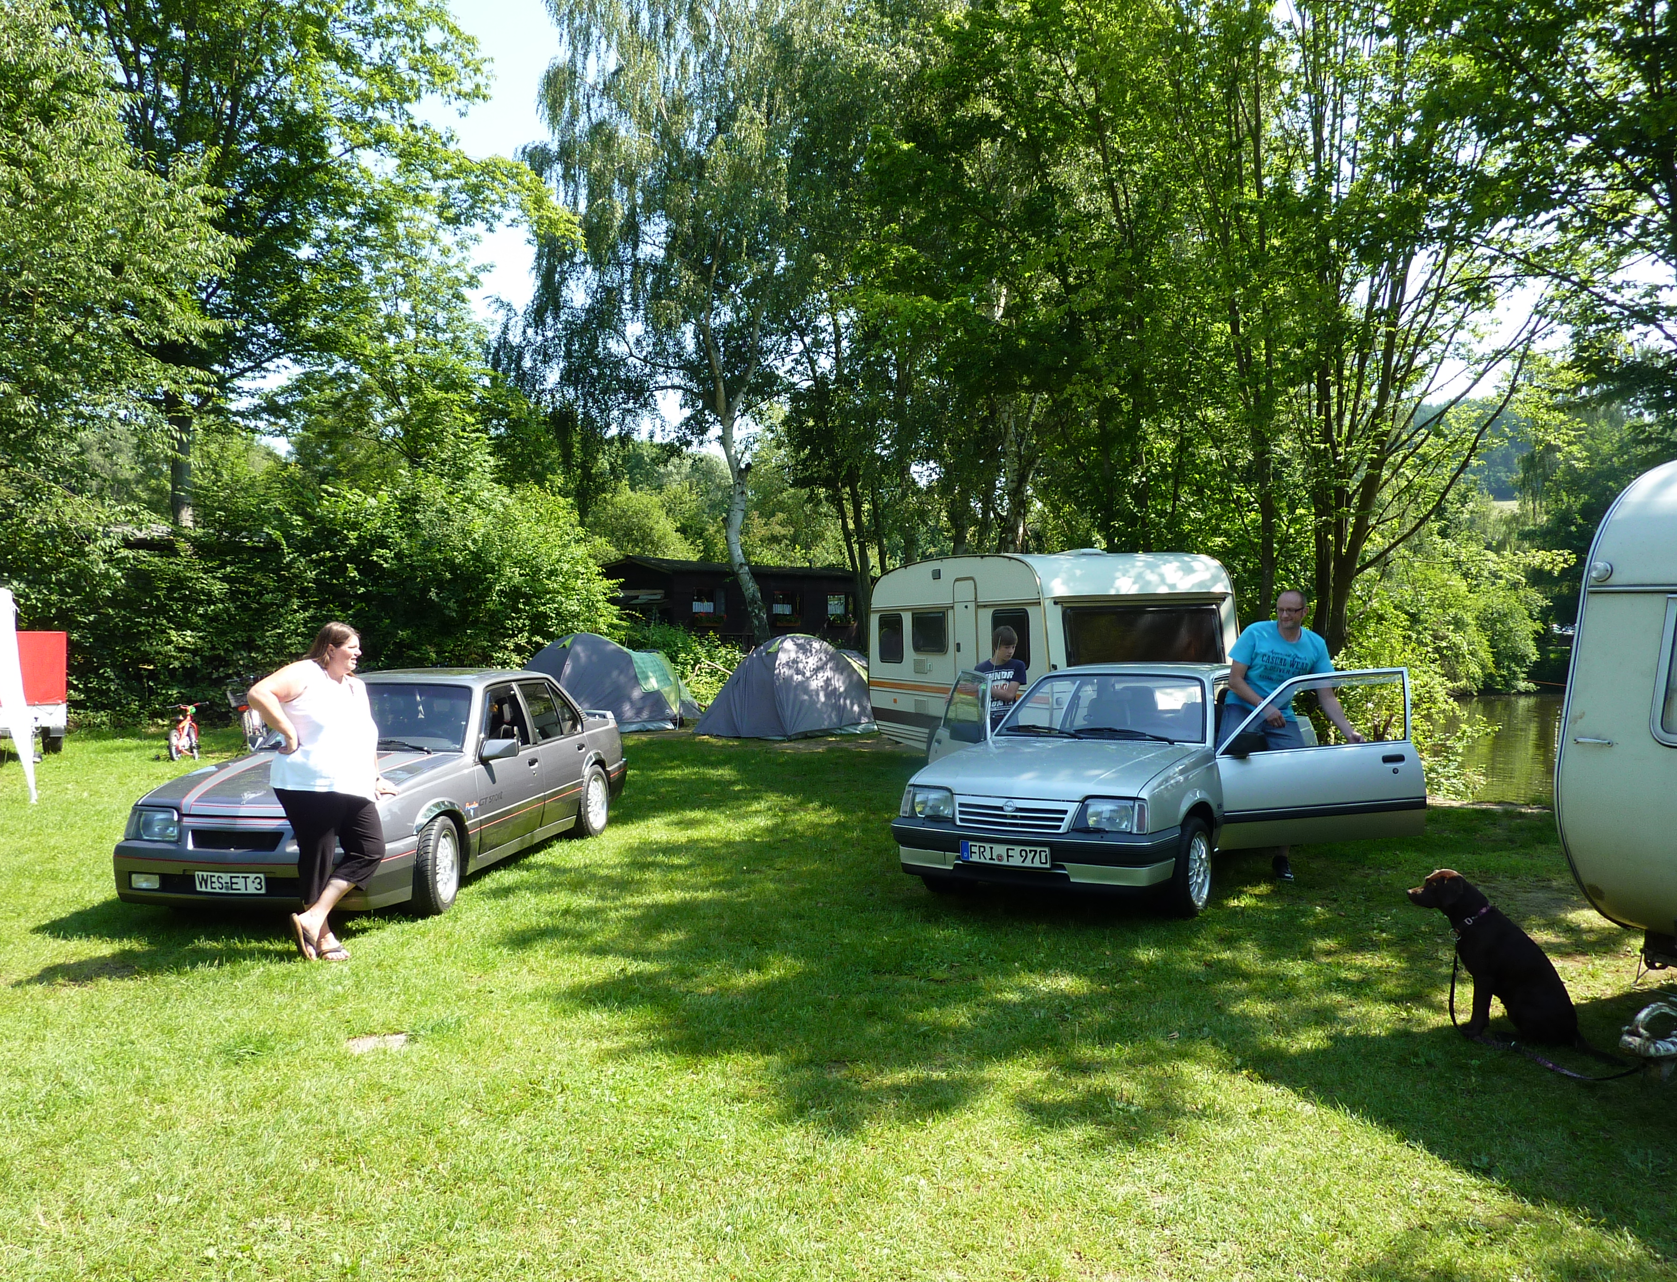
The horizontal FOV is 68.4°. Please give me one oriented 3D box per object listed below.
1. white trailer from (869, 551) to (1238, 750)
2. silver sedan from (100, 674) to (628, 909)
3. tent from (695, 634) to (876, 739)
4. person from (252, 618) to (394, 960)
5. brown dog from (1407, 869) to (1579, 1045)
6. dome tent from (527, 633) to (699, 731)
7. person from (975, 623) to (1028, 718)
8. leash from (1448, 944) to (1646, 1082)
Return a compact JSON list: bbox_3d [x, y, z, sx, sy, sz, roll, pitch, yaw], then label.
[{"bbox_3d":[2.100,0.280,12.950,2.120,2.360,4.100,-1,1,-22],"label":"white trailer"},{"bbox_3d":[-2.903,0.903,8.667,1.690,1.380,4.370,-1,1,9],"label":"silver sedan"},{"bbox_3d":[-0.300,0.630,18.500,2.900,1.440,2.100,-2,1,-40],"label":"tent"},{"bbox_3d":[-2.680,0.765,6.420,0.720,1.700,0.580,-2,1,-37],"label":"person"},{"bbox_3d":[2.610,1.235,4.860,0.640,0.670,0.280,-1,1,26],"label":"brown dog"},{"bbox_3d":[-3.600,0.620,19.600,3.000,1.460,2.100,-2,1,-37],"label":"dome tent"},{"bbox_3d":[1.170,0.700,8.850,0.520,1.620,0.360,-1,1,0],"label":"person"},{"bbox_3d":[2.670,1.390,4.680,0.200,0.360,0.700,-1,1,-30],"label":"leash"}]

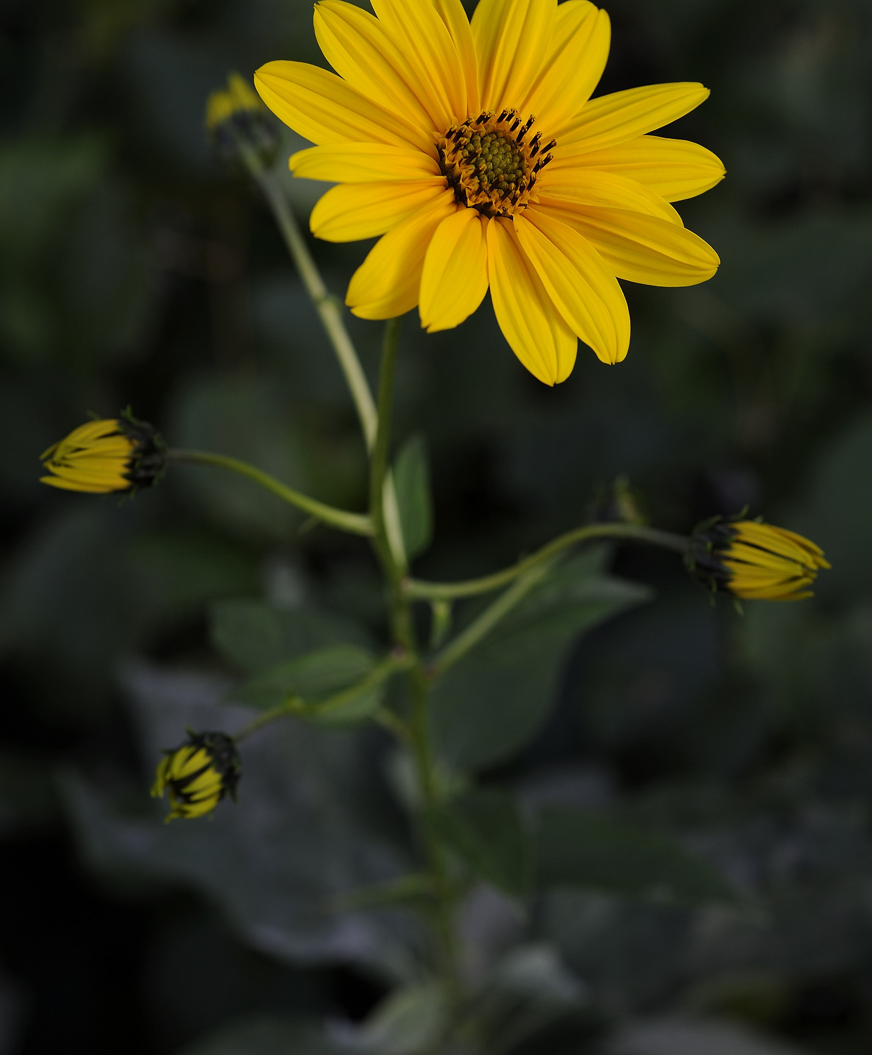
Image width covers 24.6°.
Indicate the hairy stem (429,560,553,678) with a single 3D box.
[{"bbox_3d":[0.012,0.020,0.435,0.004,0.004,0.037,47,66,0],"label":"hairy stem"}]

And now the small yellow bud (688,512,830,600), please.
[{"bbox_3d":[0.062,0.006,0.386,0.027,0.017,0.017,5,-11,6],"label":"small yellow bud"}]

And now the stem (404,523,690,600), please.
[{"bbox_3d":[0.021,0.007,0.398,0.061,0.013,0.007,-9,0,20],"label":"stem"}]

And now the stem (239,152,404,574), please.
[{"bbox_3d":[-0.023,-0.040,0.436,0.009,0.008,0.113,-20,64,0],"label":"stem"}]

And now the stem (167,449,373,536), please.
[{"bbox_3d":[-0.032,-0.007,0.395,0.045,0.007,0.006,19,0,-20],"label":"stem"}]

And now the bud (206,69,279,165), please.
[{"bbox_3d":[-0.045,-0.096,0.465,0.017,0.017,0.021,-8,54,-4],"label":"bud"}]

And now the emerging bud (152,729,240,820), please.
[{"bbox_3d":[-0.047,0.049,0.394,0.015,0.015,0.018,23,51,37],"label":"emerging bud"}]

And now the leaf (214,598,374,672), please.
[{"bbox_3d":[-0.032,0.024,0.440,0.036,0.007,0.020,7,47,10],"label":"leaf"}]

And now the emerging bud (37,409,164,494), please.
[{"bbox_3d":[-0.064,-0.014,0.386,0.025,0.017,0.017,-8,-11,-6],"label":"emerging bud"}]

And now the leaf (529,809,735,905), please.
[{"bbox_3d":[0.047,0.078,0.475,0.048,0.008,0.023,8,45,0],"label":"leaf"}]

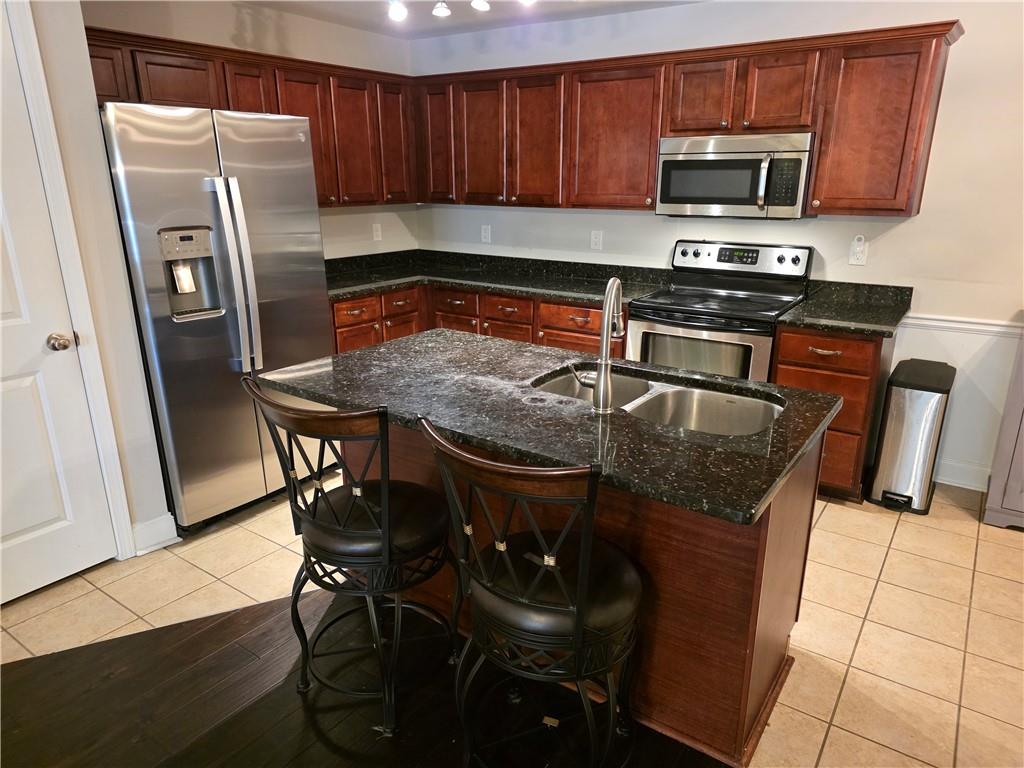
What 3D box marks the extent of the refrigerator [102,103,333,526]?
[{"bbox_3d":[-1.500,-0.325,3.316,0.880,1.800,0.908,13,21,35],"label":"refrigerator"}]

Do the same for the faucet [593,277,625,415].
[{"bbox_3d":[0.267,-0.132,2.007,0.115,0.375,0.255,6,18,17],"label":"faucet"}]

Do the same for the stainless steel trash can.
[{"bbox_3d":[2.010,0.257,3.421,0.272,0.650,0.440,12,20,34],"label":"stainless steel trash can"}]

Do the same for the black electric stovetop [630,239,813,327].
[{"bbox_3d":[1.140,-0.579,3.676,0.757,0.325,0.665,12,20,34],"label":"black electric stovetop"}]

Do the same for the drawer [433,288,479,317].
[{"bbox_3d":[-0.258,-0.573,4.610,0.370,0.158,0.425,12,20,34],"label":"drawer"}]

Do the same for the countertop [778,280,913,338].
[{"bbox_3d":[1.673,-0.388,3.391,0.495,0.139,0.632,12,20,34],"label":"countertop"}]

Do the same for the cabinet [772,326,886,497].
[{"bbox_3d":[1.657,0.097,3.548,0.460,0.880,0.615,12,20,34],"label":"cabinet"}]

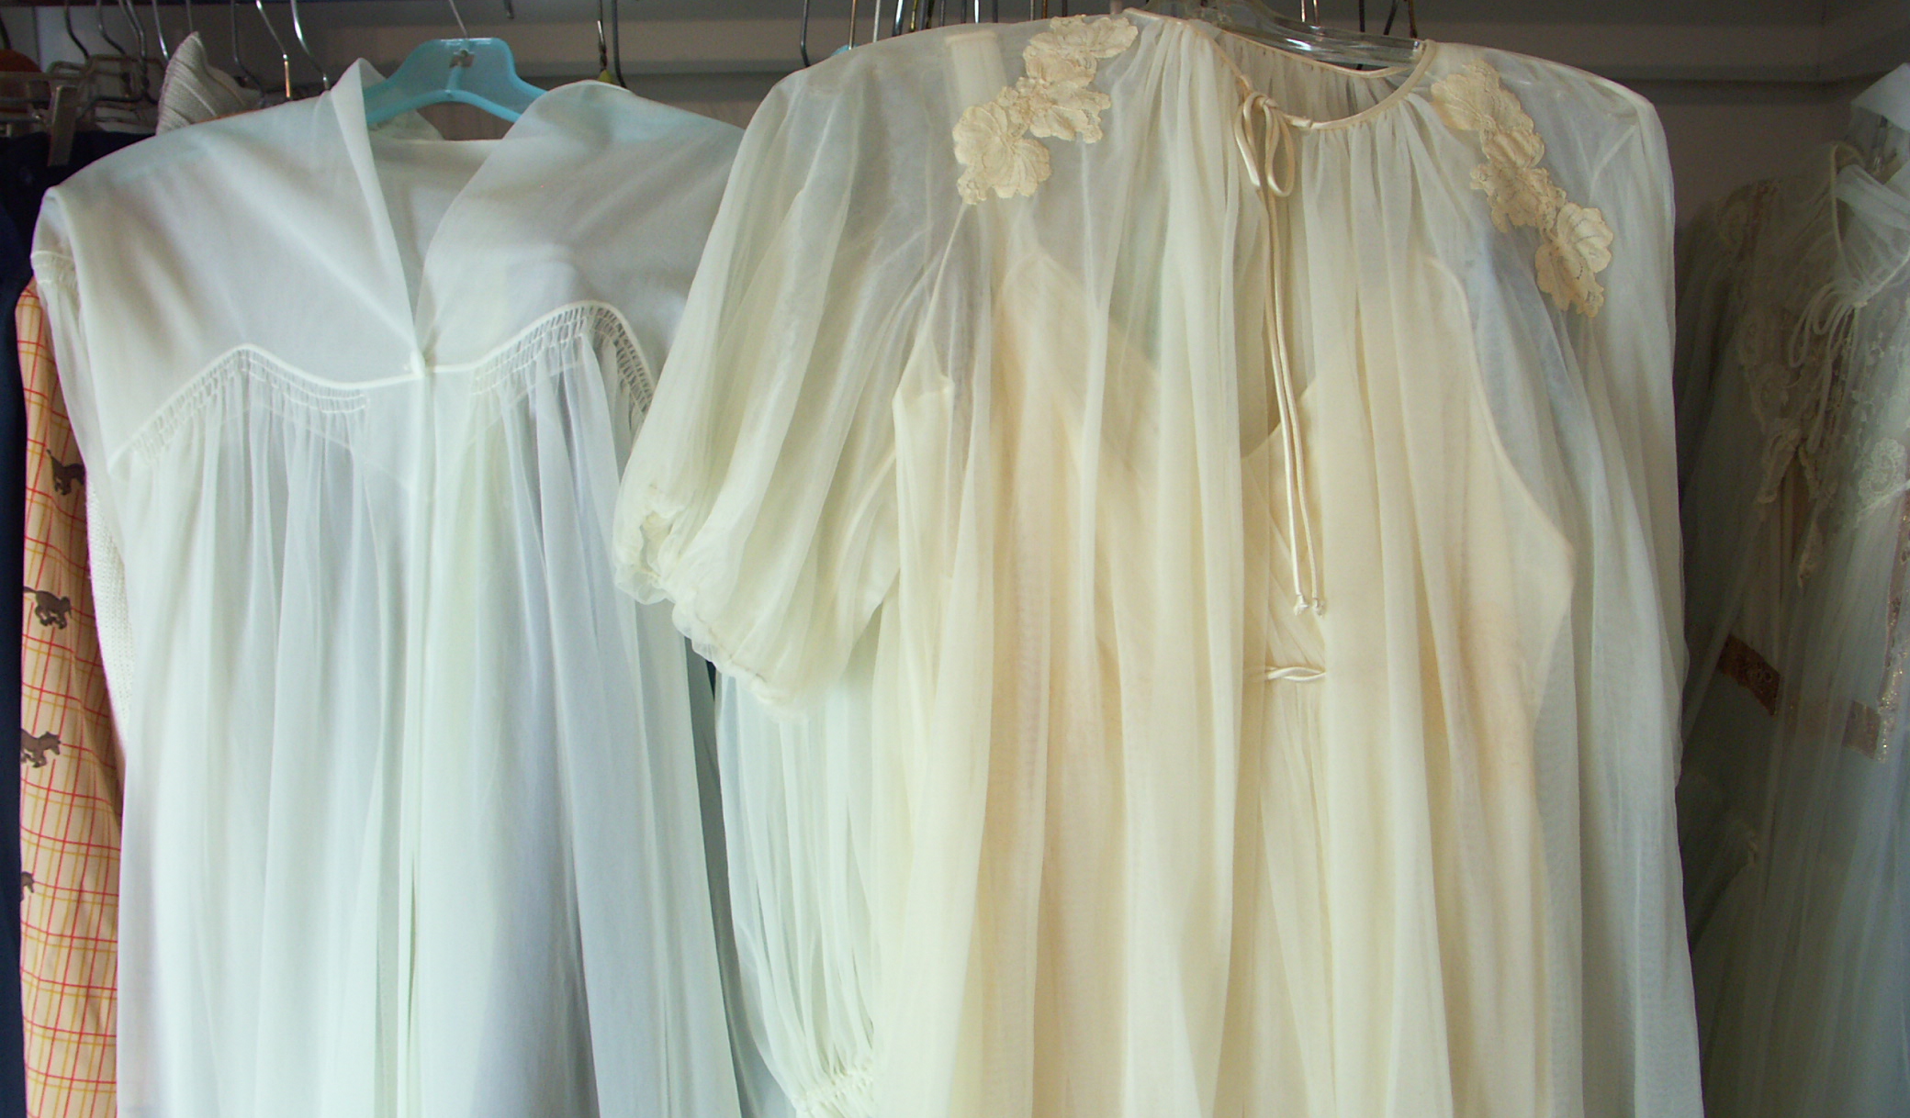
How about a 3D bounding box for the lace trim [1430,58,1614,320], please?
[{"bbox_3d":[0.315,-0.204,0.865,0.093,0.146,0.045,0,10,0],"label":"lace trim"}]

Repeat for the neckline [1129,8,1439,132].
[{"bbox_3d":[0.185,-0.280,0.890,0.175,0.066,0.090,2,11,9],"label":"neckline"}]

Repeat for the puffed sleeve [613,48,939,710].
[{"bbox_3d":[-0.099,-0.106,0.930,0.180,0.378,0.130,2,11,9],"label":"puffed sleeve"}]

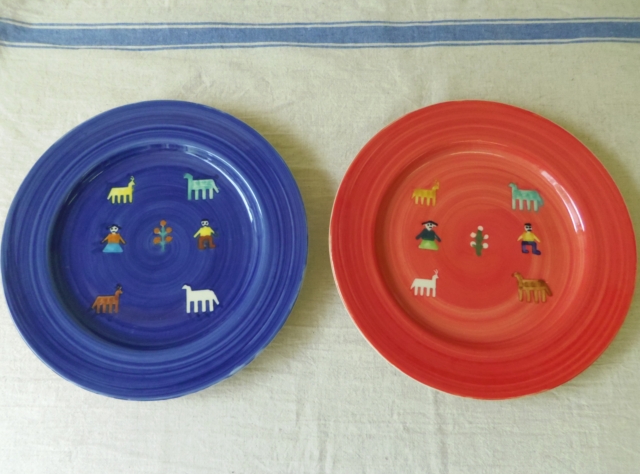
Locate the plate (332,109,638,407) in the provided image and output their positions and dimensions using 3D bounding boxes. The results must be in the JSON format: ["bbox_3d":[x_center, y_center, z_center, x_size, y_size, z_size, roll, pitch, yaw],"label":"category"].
[{"bbox_3d":[0.141,0.005,0.460,0.266,0.025,0.266,0,77,-1],"label":"plate"}]

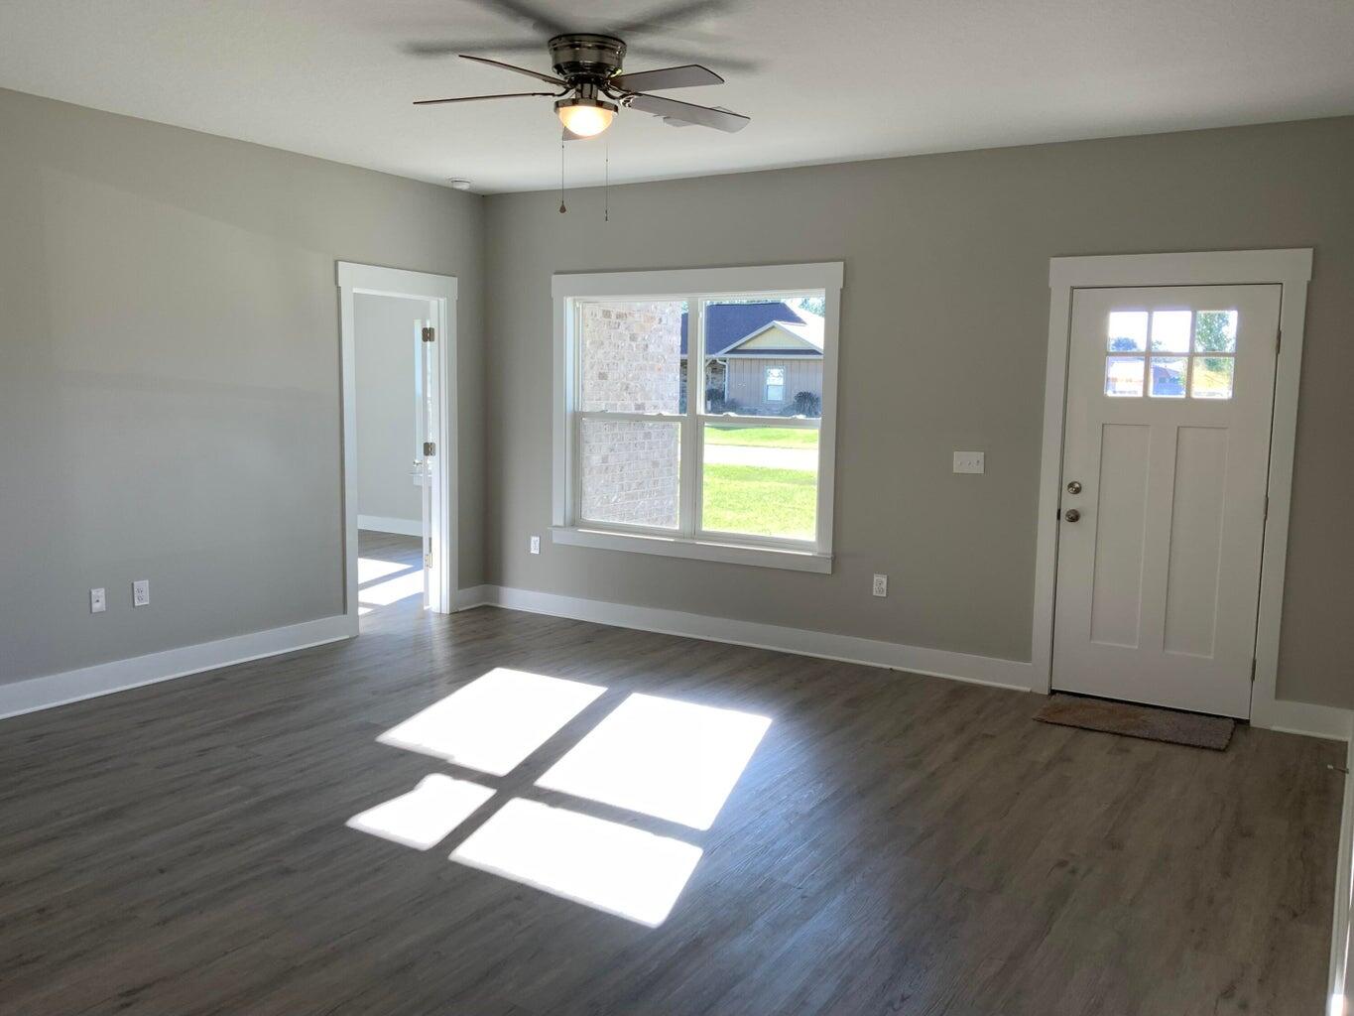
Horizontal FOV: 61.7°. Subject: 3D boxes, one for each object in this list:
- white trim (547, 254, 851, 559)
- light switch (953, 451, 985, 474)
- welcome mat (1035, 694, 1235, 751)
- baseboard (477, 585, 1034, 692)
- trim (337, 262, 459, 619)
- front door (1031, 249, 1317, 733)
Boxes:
[{"bbox_3d":[0.036,-0.558,6.853,2.048,1.730,0.070,5,7,32],"label":"white trim"},{"bbox_3d":[1.534,-0.235,5.940,0.161,0.113,0.020,5,7,32],"label":"light switch"},{"bbox_3d":[2.159,1.002,5.360,0.835,0.015,0.480,5,7,32],"label":"welcome mat"},{"bbox_3d":[0.252,0.740,6.845,3.740,0.146,0.035,5,7,32],"label":"baseboard"},{"bbox_3d":[-1.711,-0.362,7.096,0.050,2.215,0.996,5,7,32],"label":"trim"},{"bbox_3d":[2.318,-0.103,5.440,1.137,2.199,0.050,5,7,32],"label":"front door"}]

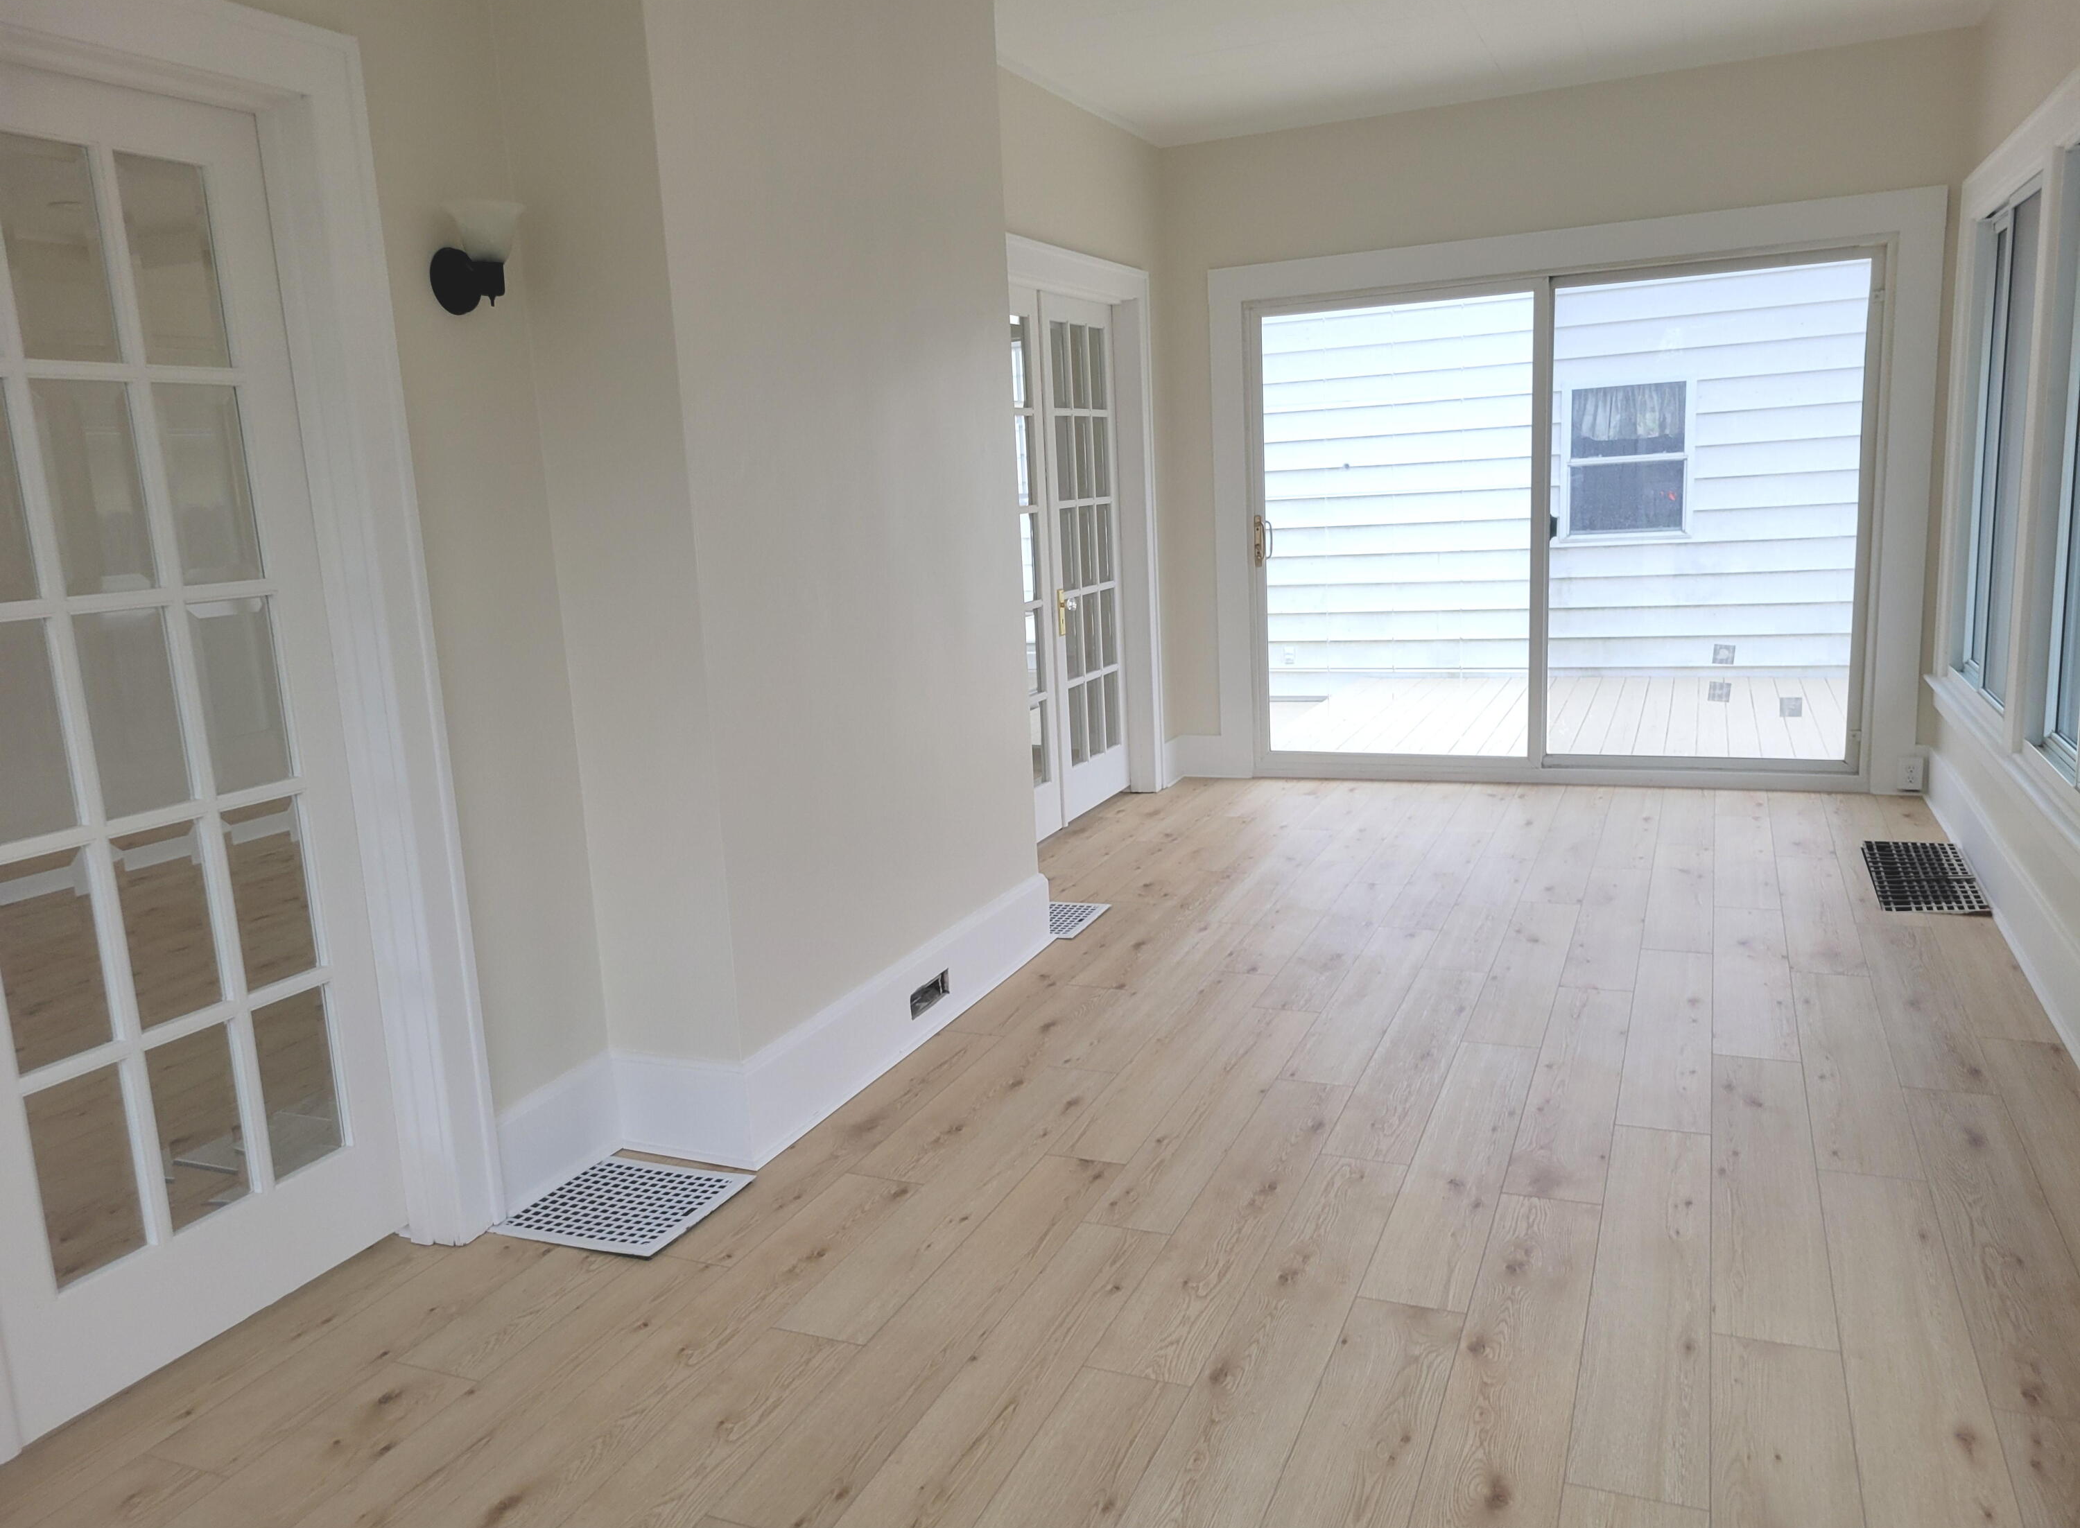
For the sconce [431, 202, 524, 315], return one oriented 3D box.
[{"bbox_3d":[-0.992,-0.896,2.766,0.172,0.179,0.140,1,11,23],"label":"sconce"}]

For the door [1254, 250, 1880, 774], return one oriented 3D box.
[{"bbox_3d":[2.031,-0.935,6.323,2.387,2.004,0.108,1,11,23],"label":"door"}]

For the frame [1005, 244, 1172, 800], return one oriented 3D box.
[{"bbox_3d":[0.108,-0.805,5.912,0.168,2.155,1.594,1,11,23],"label":"frame"}]

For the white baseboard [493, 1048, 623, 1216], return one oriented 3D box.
[{"bbox_3d":[-0.964,0.739,3.127,0.024,0.221,0.351,1,11,23],"label":"white baseboard"}]

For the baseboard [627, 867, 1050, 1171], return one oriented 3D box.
[{"bbox_3d":[-0.428,0.560,3.933,0.342,0.231,1.594,1,11,23],"label":"baseboard"}]

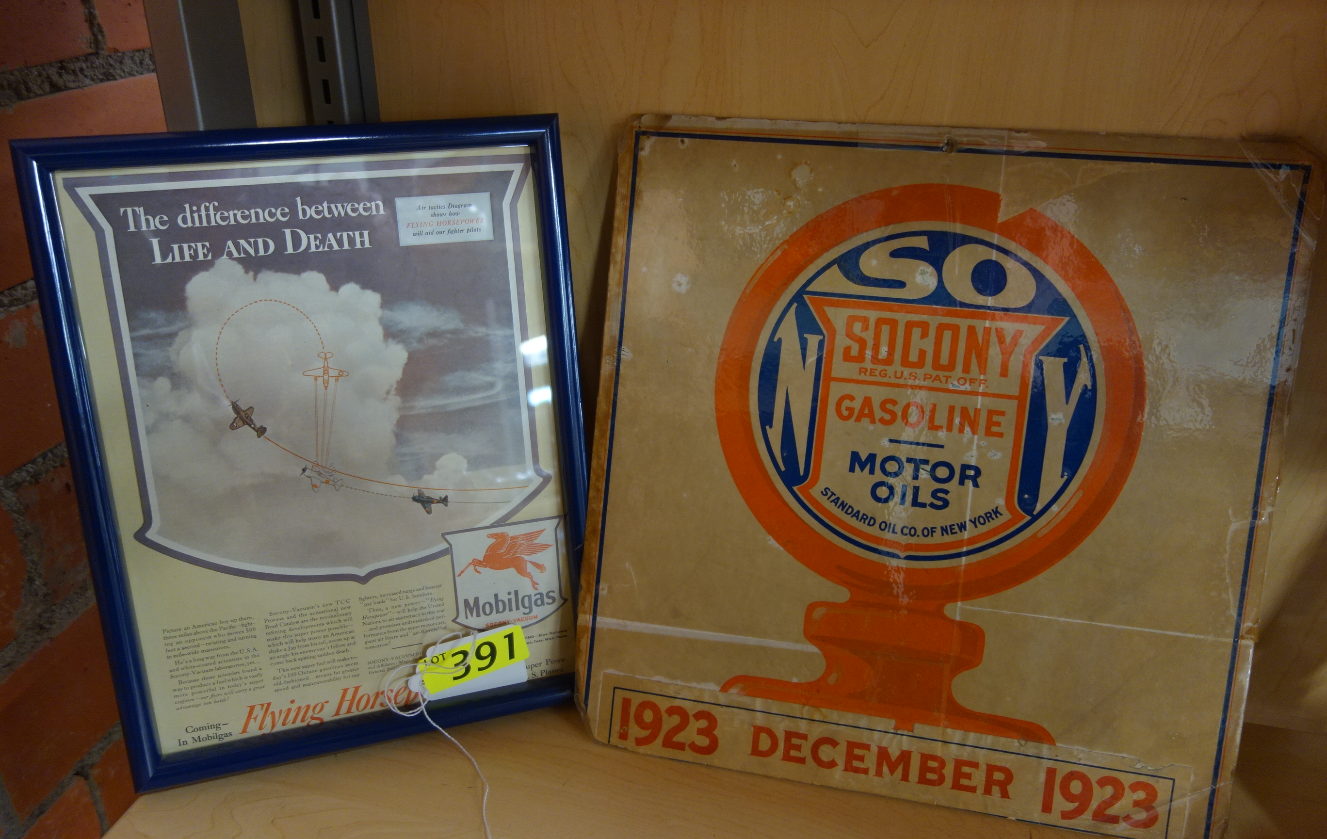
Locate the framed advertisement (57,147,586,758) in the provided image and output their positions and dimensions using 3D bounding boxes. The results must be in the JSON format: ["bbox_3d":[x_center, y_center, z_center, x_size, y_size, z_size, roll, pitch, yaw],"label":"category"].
[{"bbox_3d":[-0.181,0.018,0.592,0.262,0.346,0.020,-8,13,-17],"label":"framed advertisement"}]

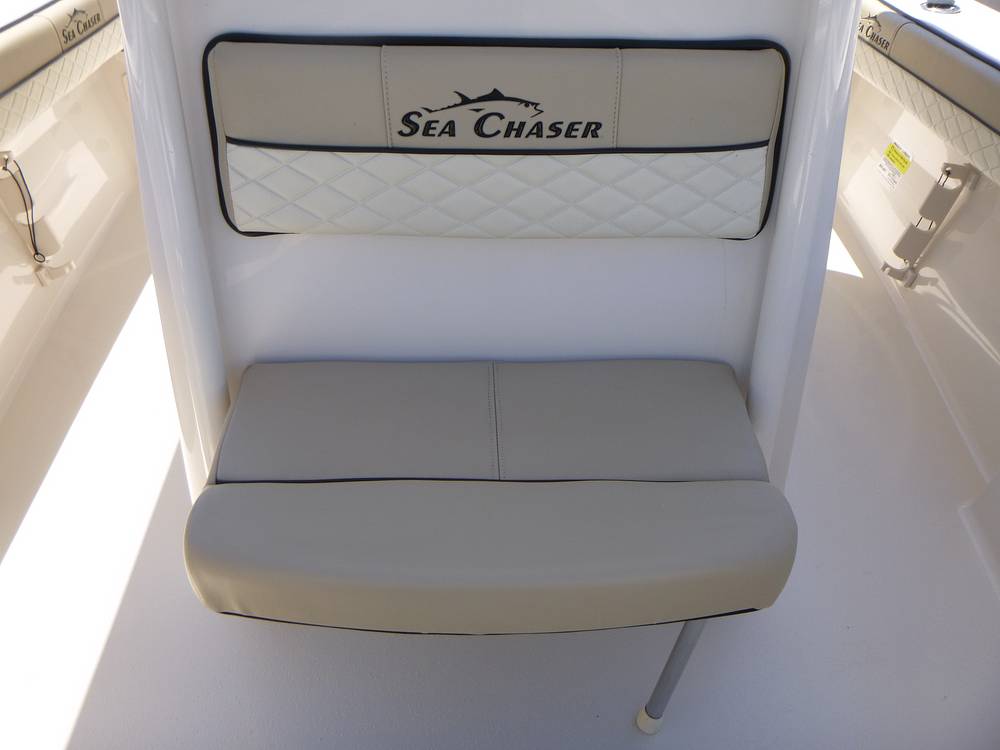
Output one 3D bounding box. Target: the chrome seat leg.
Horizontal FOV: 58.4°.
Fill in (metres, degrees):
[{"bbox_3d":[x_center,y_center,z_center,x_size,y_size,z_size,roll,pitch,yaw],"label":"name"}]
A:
[{"bbox_3d":[0.256,0.428,1.308,0.040,0.310,0.040,6,37,-5],"label":"chrome seat leg"}]

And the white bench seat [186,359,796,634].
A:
[{"bbox_3d":[-0.013,0.164,1.289,0.800,0.130,0.441,0,38,0],"label":"white bench seat"}]

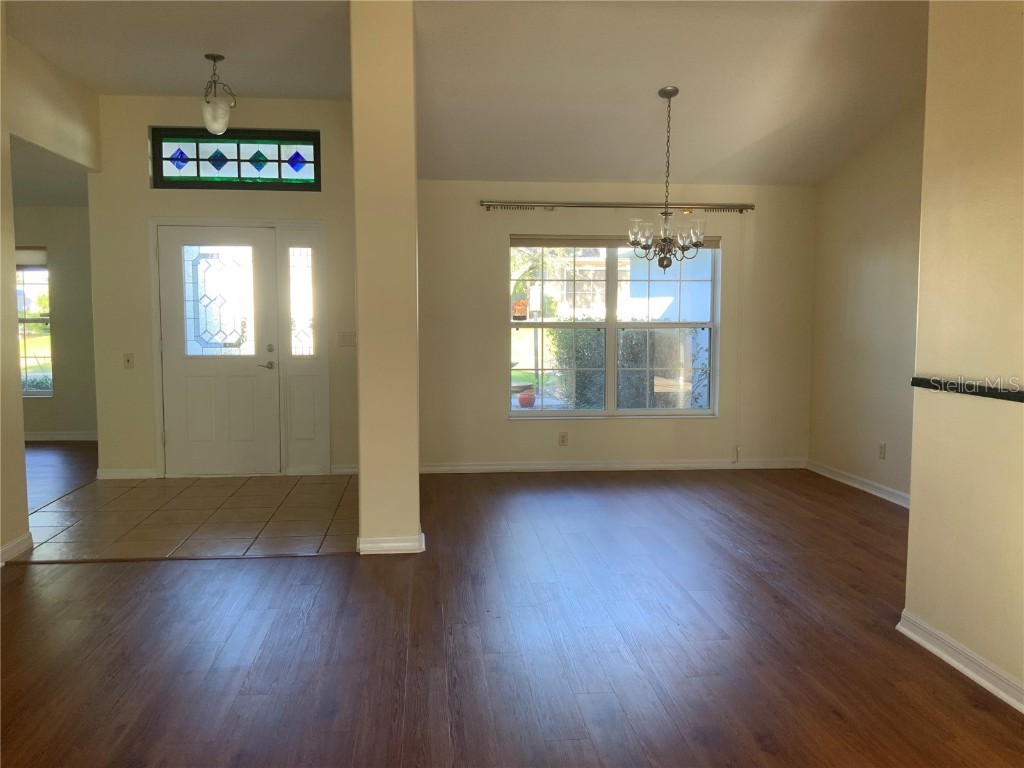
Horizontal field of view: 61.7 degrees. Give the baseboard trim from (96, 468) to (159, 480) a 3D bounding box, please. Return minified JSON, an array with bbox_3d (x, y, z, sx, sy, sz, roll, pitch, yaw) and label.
[{"bbox_3d":[-3.125,0.734,6.963,0.470,0.090,0.020,0,5,-6],"label":"baseboard trim"}]

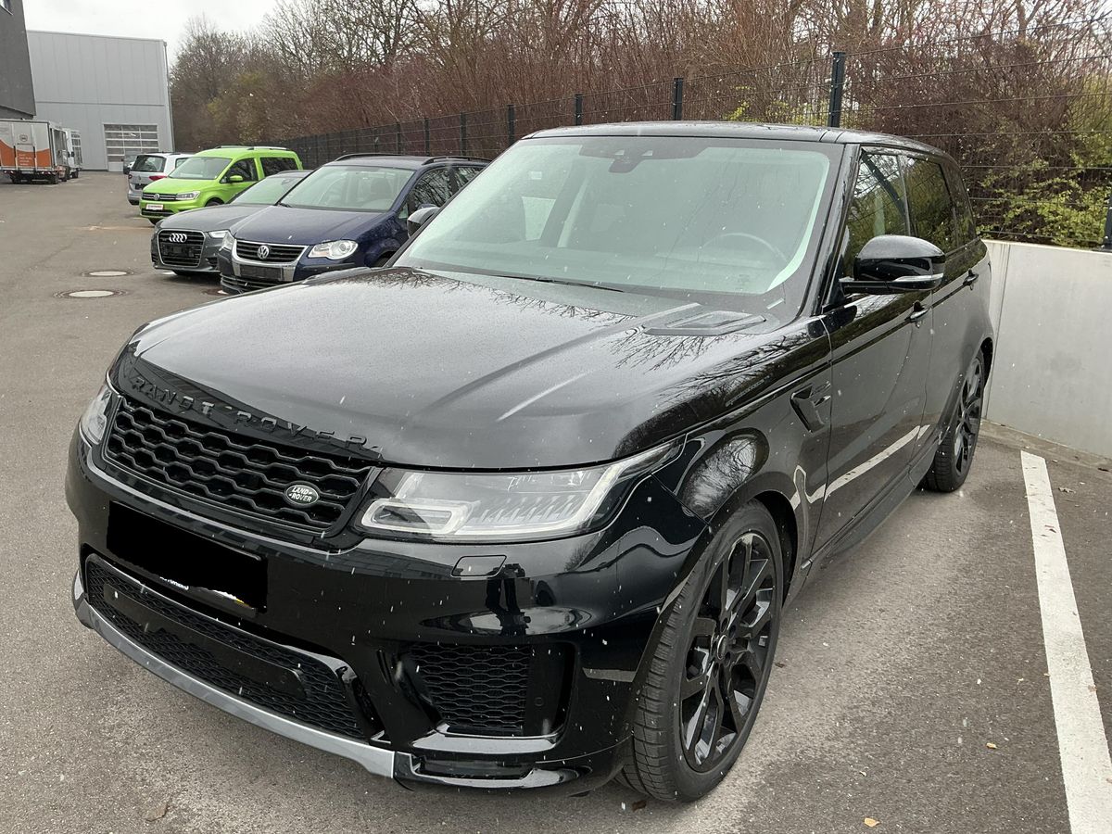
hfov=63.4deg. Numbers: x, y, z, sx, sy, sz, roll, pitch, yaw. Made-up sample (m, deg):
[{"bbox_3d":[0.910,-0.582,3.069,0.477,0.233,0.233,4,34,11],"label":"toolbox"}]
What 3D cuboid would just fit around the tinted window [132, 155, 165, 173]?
[{"bbox_3d":[-10.773,-6.685,23.764,1.250,0.480,0.140,11,-4,30],"label":"tinted window"}]

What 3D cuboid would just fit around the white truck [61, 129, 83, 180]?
[{"bbox_3d":[-33.400,-17.600,60.200,2.300,3.100,6.400,-5,15,-23],"label":"white truck"}]

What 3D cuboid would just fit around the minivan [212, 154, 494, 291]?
[{"bbox_3d":[-1.837,-2.179,10.351,1.840,1.680,4.410,9,17,24],"label":"minivan"}]

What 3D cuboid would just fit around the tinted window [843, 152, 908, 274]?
[{"bbox_3d":[1.114,-0.723,3.179,0.060,0.430,1.000,-5,8,36],"label":"tinted window"}]

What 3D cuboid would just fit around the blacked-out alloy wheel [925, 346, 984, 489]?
[{"bbox_3d":[1.999,-0.022,4.643,0.280,0.780,0.780,12,18,33],"label":"blacked-out alloy wheel"}]

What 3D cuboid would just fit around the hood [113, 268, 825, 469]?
[{"bbox_3d":[-0.384,-0.185,2.543,1.890,0.250,1.450,11,17,33],"label":"hood"}]

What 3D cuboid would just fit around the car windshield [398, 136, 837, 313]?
[{"bbox_3d":[0.181,-0.707,3.197,1.540,0.150,0.900,12,55,33],"label":"car windshield"}]

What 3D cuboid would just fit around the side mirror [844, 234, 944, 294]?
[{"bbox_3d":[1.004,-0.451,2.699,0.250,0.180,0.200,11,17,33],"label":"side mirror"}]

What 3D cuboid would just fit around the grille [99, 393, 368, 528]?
[{"bbox_3d":[-0.744,0.110,2.056,0.900,0.180,0.090,12,-2,33],"label":"grille"}]

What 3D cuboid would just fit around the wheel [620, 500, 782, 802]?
[{"bbox_3d":[0.332,0.557,2.299,0.285,0.770,0.770,10,17,31],"label":"wheel"}]

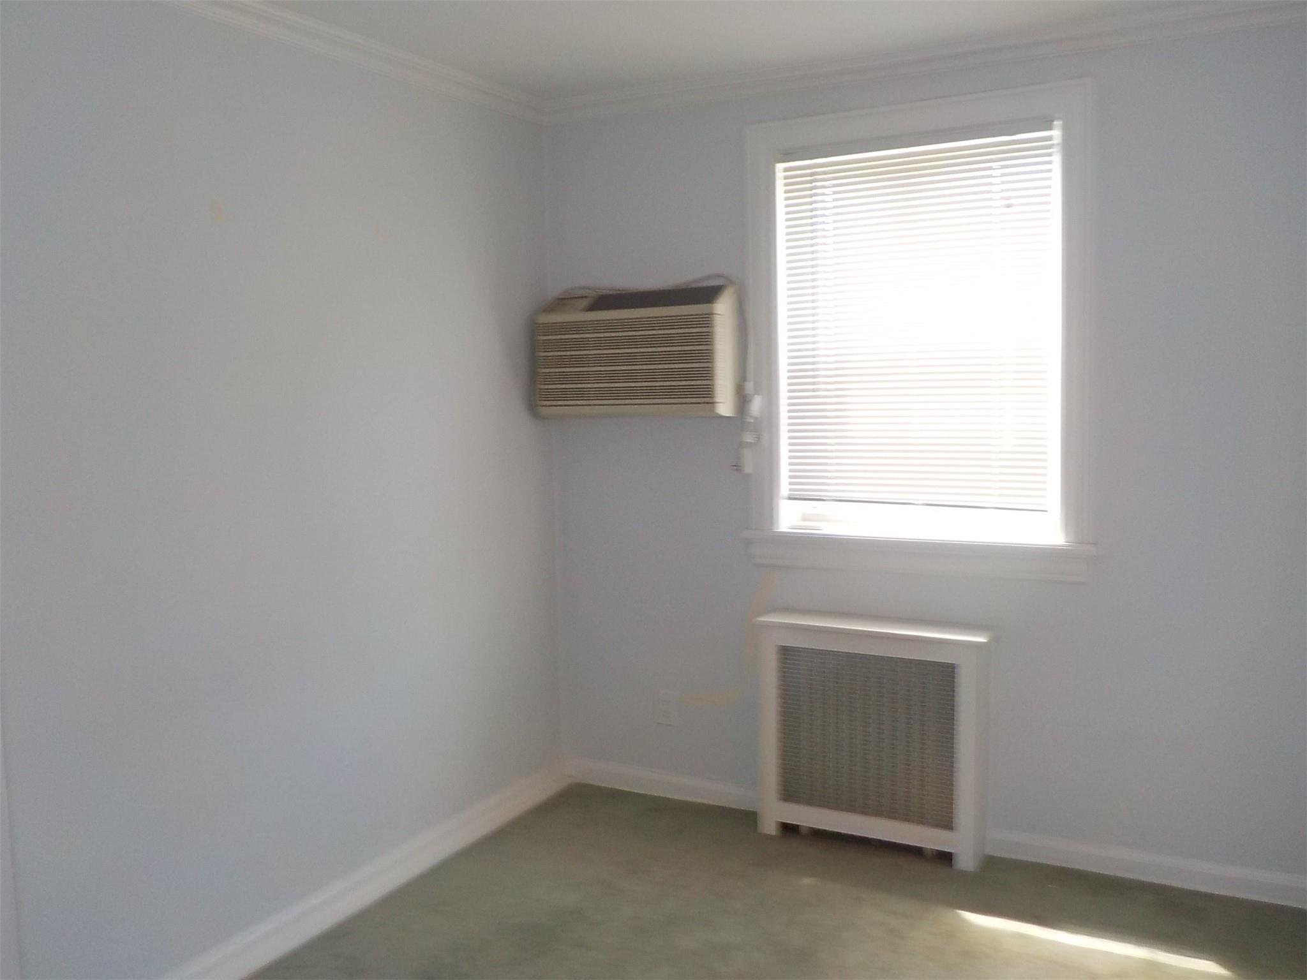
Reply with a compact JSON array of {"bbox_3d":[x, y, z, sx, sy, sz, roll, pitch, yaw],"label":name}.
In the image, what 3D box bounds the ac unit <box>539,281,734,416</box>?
[{"bbox_3d":[-0.065,-0.438,3.670,0.670,0.407,0.175,2,7,28],"label":"ac unit"}]

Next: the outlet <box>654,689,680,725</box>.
[{"bbox_3d":[0.047,0.738,3.840,0.073,0.117,0.009,2,7,28],"label":"outlet"}]

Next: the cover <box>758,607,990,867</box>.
[{"bbox_3d":[0.664,0.738,3.409,0.690,0.685,0.168,2,7,28],"label":"cover"}]

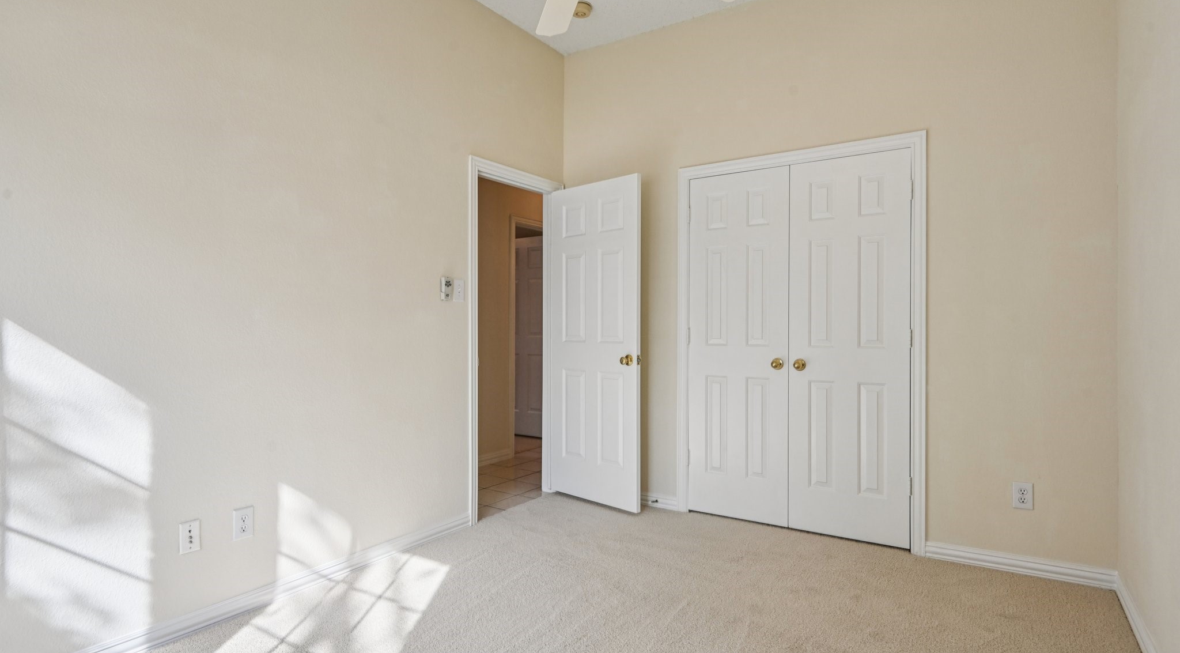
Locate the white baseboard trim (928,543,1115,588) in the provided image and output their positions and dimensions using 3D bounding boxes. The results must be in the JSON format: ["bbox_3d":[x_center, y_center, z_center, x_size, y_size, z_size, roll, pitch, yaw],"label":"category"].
[{"bbox_3d":[1.991,1.102,2.915,0.738,0.083,0.020,0,0,33],"label":"white baseboard trim"}]

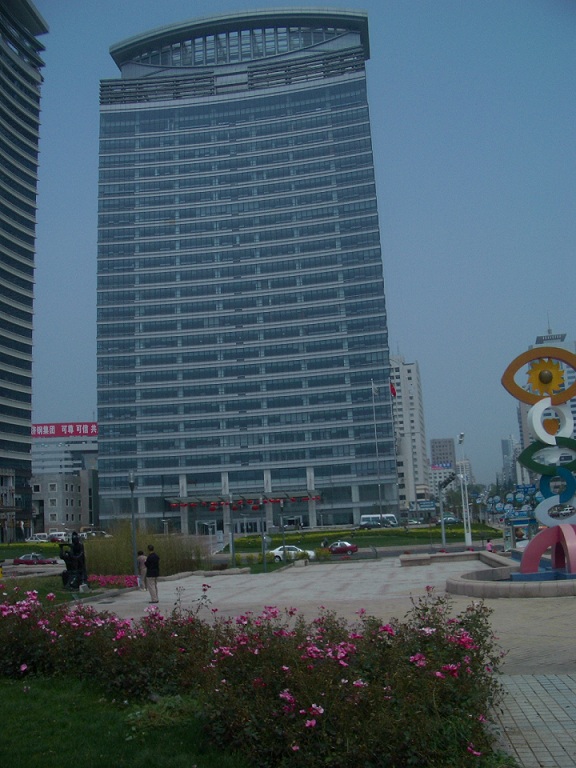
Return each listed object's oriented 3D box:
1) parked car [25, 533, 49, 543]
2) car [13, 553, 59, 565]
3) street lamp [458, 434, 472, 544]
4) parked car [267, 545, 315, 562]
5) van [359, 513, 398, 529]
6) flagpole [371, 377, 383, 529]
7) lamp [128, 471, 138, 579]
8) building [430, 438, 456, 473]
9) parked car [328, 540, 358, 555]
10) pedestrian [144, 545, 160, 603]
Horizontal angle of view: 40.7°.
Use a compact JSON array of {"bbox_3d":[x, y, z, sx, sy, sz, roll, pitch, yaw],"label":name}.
[{"bbox_3d":[-48.583,29.981,150.000,4.450,1.440,1.720,-4,-11,5],"label":"parked car"},{"bbox_3d":[-25.963,18.287,80.000,4.450,1.430,1.700,-5,-12,11],"label":"car"},{"bbox_3d":[20.743,12.422,91.000,0.850,13.100,0.850,1,-12,-17],"label":"street lamp"},{"bbox_3d":[0.343,15.343,70.000,4.450,1.460,1.730,-2,-11,-5],"label":"parked car"},{"bbox_3d":[16.055,24.224,137.000,6.200,2.500,2.050,-8,-13,26],"label":"van"},{"bbox_3d":[14.869,11.380,129.000,0.300,24.200,0.300,-3,-11,0],"label":"flagpole"},{"bbox_3d":[-6.441,5.943,32.500,0.320,4.650,0.320,-3,-11,0],"label":"lamp"},{"bbox_3d":[138.622,75.976,690.000,21.000,56.000,18.000,-6,-12,17],"label":"building"},{"bbox_3d":[5.357,16.979,80.000,4.300,1.420,1.680,-5,-12,11],"label":"parked car"},{"bbox_3d":[-4.005,5.637,23.000,0.480,1.710,0.340,4,-13,-30],"label":"pedestrian"}]

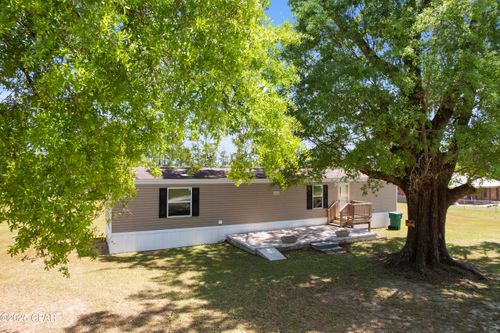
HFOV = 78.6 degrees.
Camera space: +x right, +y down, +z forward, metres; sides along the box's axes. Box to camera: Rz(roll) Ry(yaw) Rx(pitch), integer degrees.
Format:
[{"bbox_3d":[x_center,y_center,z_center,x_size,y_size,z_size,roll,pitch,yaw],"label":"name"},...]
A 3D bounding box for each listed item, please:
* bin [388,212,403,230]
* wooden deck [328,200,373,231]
[{"bbox_3d":[9.884,3.705,20.664,0.830,1.100,0.660,1,-1,-30],"label":"bin"},{"bbox_3d":[6.162,3.179,19.157,2.263,1.782,1.411,1,-1,-25],"label":"wooden deck"}]

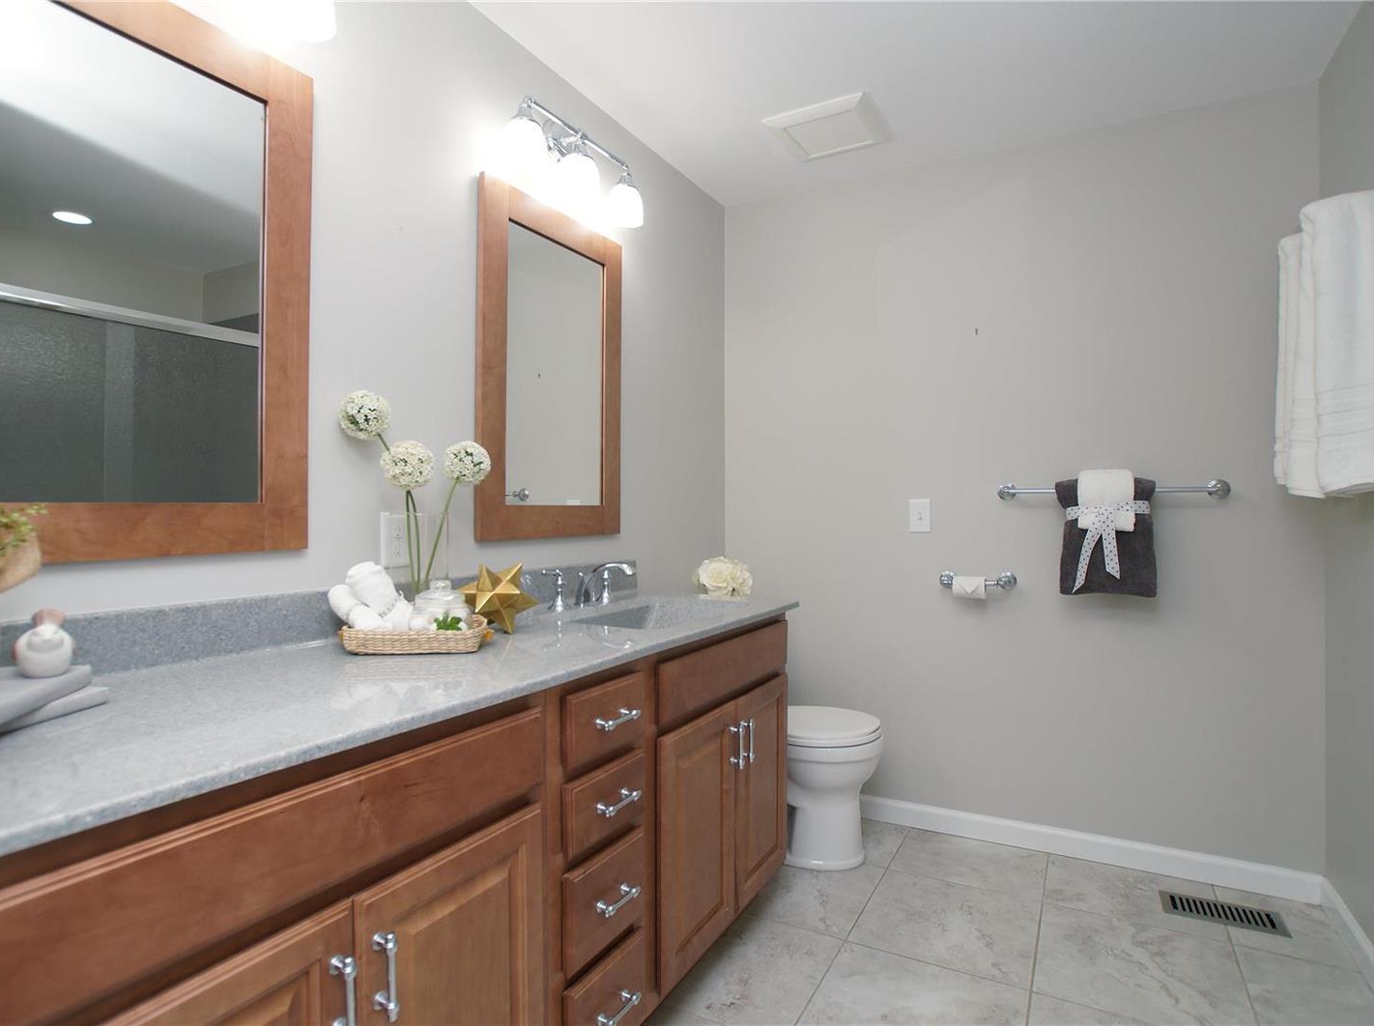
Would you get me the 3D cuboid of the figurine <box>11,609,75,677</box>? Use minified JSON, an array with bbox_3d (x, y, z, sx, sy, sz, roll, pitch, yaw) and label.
[{"bbox_3d":[-0.880,0.178,0.938,0.064,0.090,0.076,0,0,-43],"label":"figurine"}]

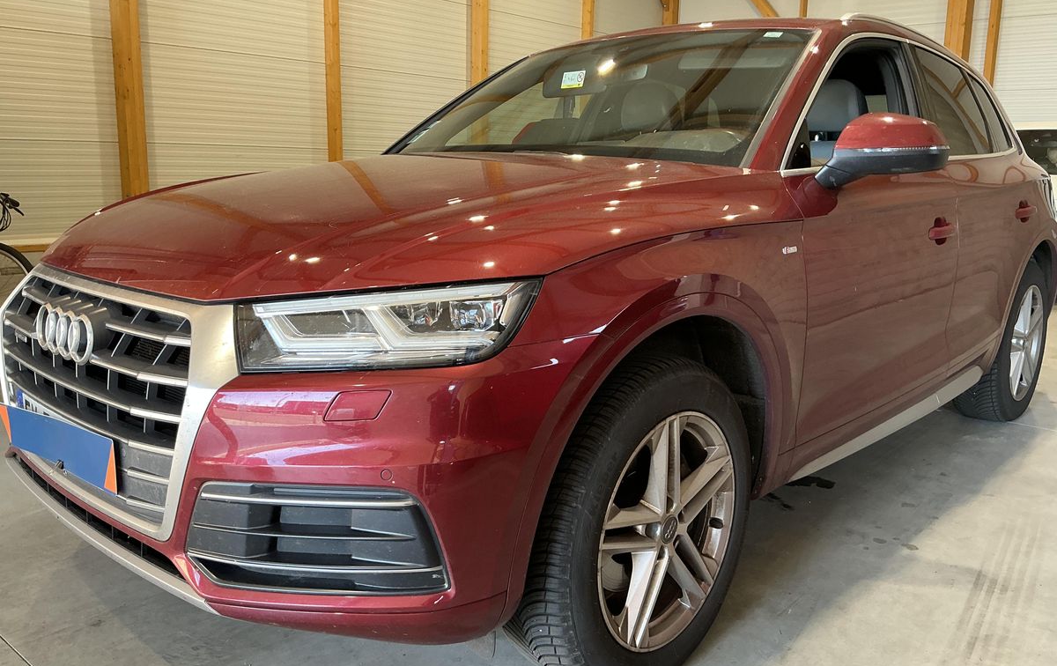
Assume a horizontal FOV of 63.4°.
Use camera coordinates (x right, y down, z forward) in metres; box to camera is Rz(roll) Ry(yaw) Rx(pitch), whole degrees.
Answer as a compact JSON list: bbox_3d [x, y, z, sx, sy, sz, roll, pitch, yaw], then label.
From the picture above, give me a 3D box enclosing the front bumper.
[{"bbox_3d":[-0.749,0.227,2.037,1.860,0.600,0.630,10,15,43],"label":"front bumper"}]

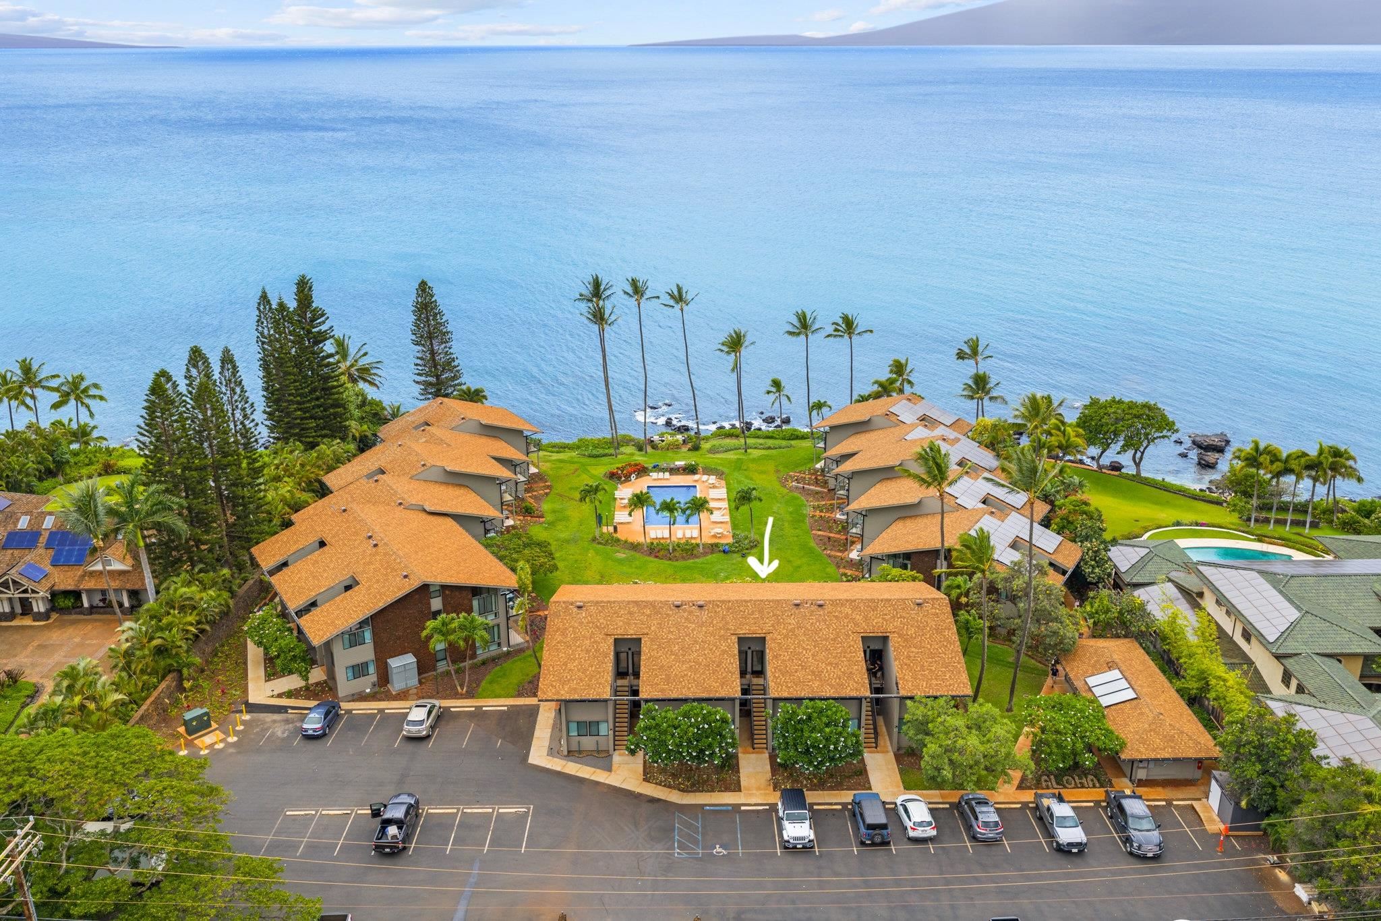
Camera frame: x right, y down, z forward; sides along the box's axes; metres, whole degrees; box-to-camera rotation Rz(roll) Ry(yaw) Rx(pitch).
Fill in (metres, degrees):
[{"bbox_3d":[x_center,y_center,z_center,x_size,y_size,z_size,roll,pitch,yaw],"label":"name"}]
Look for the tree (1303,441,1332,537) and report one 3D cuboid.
[{"bbox_3d":[71.020,3.239,122.943,3.210,11.390,3.210,0,21,0],"label":"tree"}]

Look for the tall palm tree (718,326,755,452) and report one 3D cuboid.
[{"bbox_3d":[6.038,-9.339,145.247,5.032,17.636,4.881,0,21,0],"label":"tall palm tree"}]

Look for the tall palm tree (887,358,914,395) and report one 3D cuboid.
[{"bbox_3d":[30.057,-8.858,154.753,4.041,12.241,4.041,0,21,0],"label":"tall palm tree"}]

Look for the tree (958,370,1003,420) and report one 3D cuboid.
[{"bbox_3d":[38.226,-6.730,142.407,6.241,10.403,6.241,0,21,0],"label":"tree"}]

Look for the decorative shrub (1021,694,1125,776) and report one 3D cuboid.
[{"bbox_3d":[28.500,20.341,80.206,7.350,4.800,6.800,0,21,0],"label":"decorative shrub"}]

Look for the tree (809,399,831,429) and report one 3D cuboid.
[{"bbox_3d":[18.786,-5.930,155.868,3.120,6.300,3.120,0,21,0],"label":"tree"}]

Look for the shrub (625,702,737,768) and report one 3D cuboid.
[{"bbox_3d":[-0.521,19.505,75.995,7.787,4.900,5.000,0,21,0],"label":"shrub"}]

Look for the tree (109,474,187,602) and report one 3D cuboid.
[{"bbox_3d":[-49.018,8.041,98.375,7.023,14.776,6.813,0,21,0],"label":"tree"}]

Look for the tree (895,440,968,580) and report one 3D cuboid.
[{"bbox_3d":[21.535,6.696,98.208,6.700,18.257,6.700,0,21,0],"label":"tree"}]

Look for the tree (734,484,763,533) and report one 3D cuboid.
[{"bbox_3d":[6.438,5.658,120.451,3.130,6.490,3.130,0,21,0],"label":"tree"}]

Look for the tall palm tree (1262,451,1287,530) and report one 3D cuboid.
[{"bbox_3d":[66.952,3.619,124.058,3.270,9.880,3.270,0,21,0],"label":"tall palm tree"}]

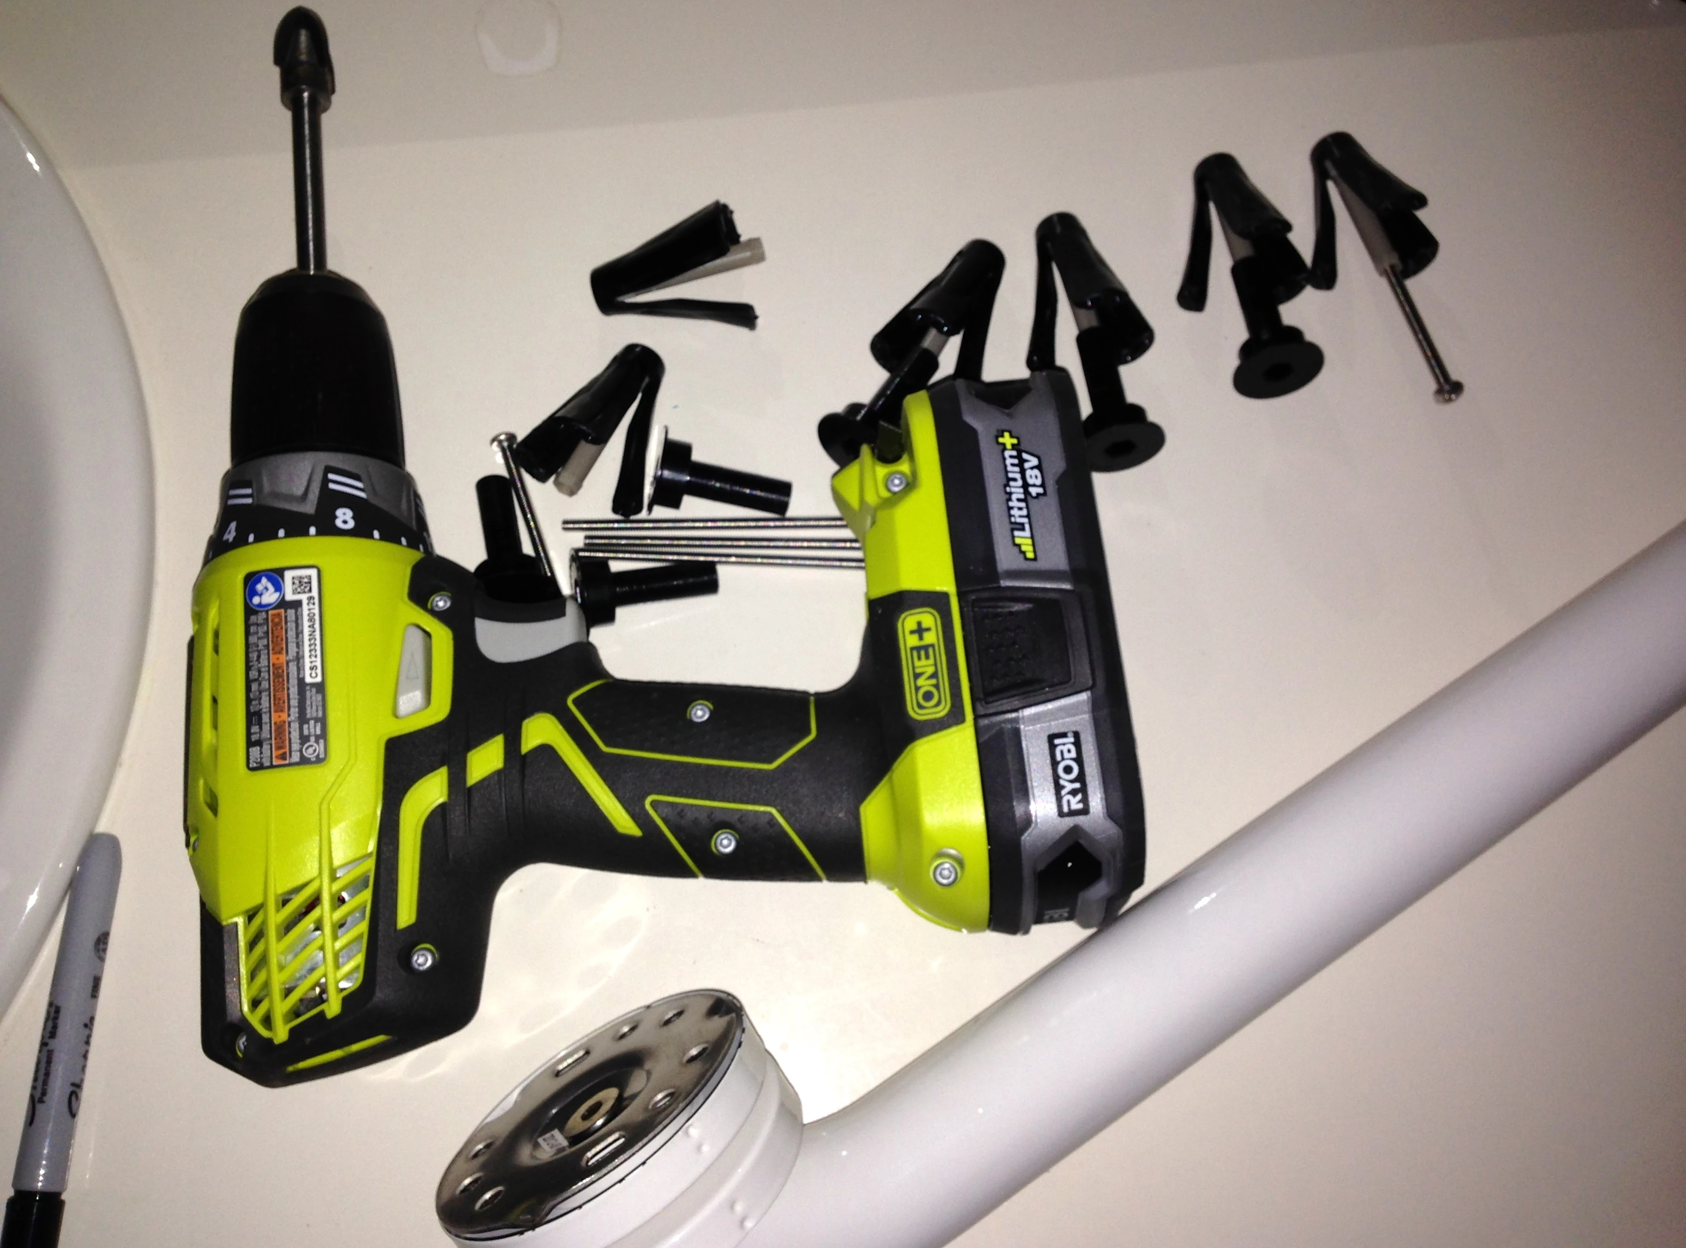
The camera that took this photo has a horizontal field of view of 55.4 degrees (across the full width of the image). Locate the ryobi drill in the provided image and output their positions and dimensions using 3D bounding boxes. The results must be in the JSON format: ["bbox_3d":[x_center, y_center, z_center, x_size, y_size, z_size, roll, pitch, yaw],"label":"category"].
[{"bbox_3d":[-0.049,-0.039,0.379,0.208,0.078,0.266,-5,74,-3],"label":"ryobi drill"}]

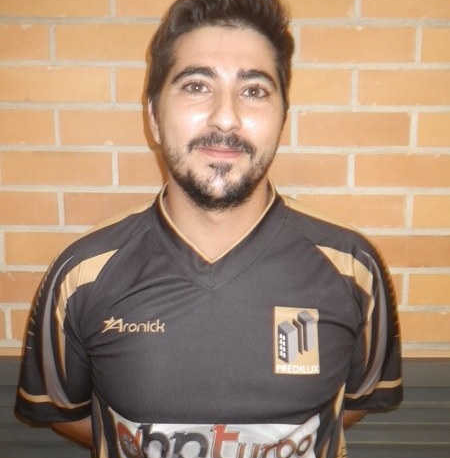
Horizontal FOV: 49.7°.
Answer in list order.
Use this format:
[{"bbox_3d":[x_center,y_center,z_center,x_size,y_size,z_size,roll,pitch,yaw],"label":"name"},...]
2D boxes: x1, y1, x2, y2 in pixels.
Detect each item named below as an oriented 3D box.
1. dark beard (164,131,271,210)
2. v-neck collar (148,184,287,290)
[{"bbox_3d":[-0.008,-0.065,0.565,0.130,0.087,0.082,3,7,-7],"label":"dark beard"},{"bbox_3d":[-0.010,0.000,0.672,0.187,0.140,0.145,0,9,-2],"label":"v-neck collar"}]

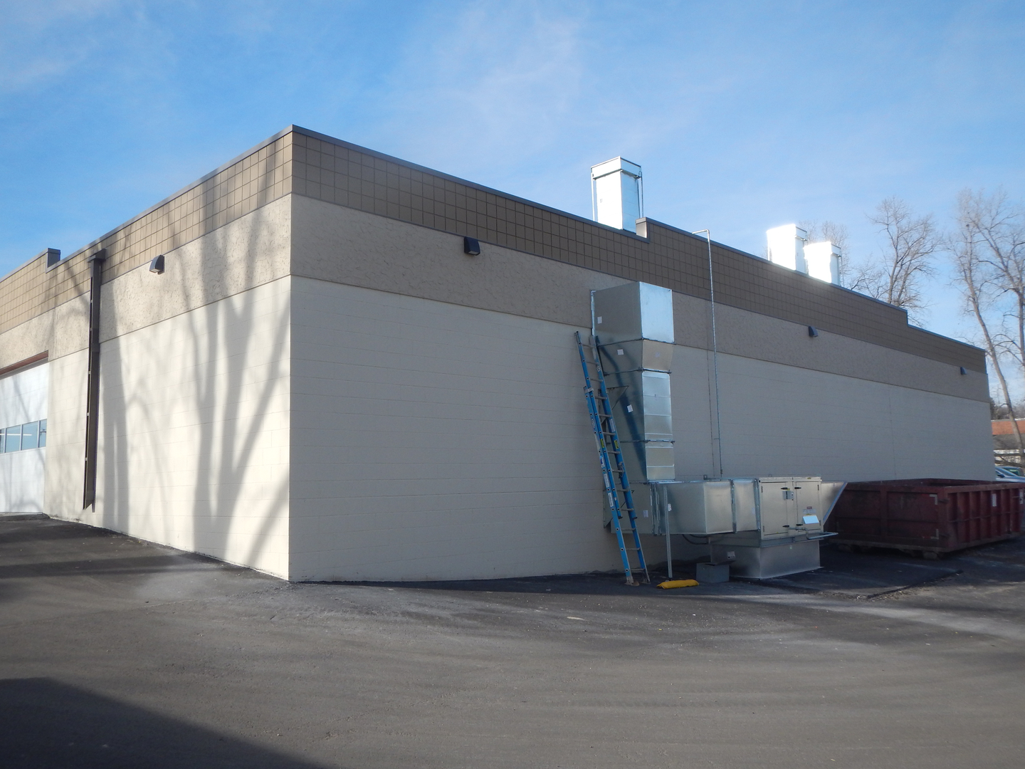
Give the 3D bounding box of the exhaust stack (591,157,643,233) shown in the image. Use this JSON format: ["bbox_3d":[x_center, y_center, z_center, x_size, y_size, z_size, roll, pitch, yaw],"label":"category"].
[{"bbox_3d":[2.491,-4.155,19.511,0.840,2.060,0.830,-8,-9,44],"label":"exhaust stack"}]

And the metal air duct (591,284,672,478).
[{"bbox_3d":[2.048,0.007,13.672,0.935,3.160,0.950,-8,-9,44],"label":"metal air duct"}]

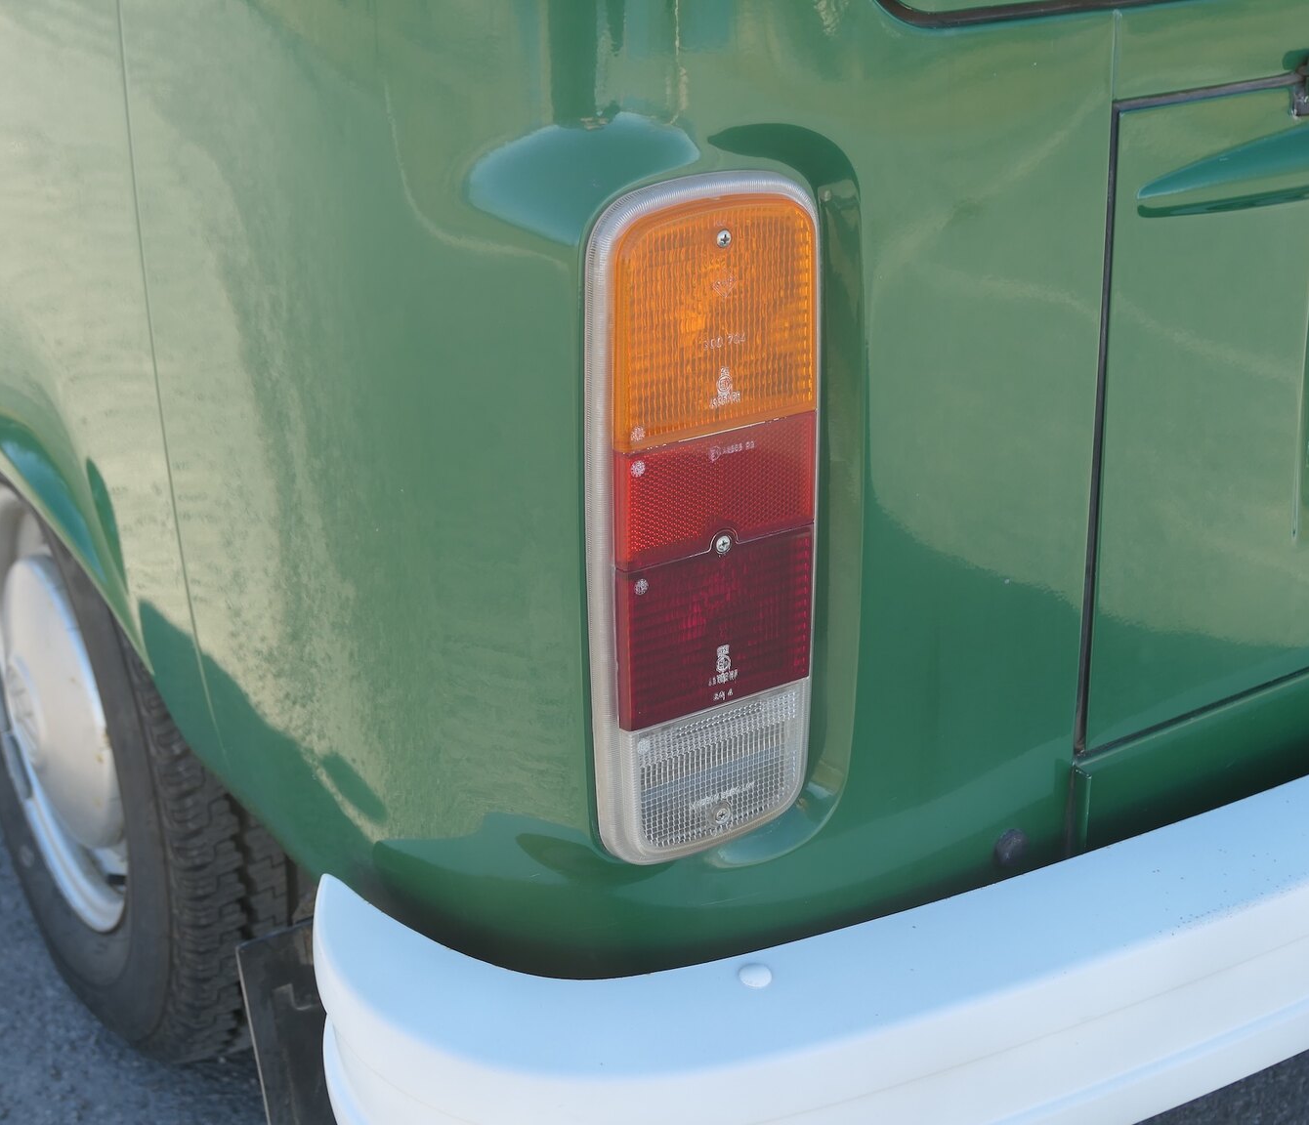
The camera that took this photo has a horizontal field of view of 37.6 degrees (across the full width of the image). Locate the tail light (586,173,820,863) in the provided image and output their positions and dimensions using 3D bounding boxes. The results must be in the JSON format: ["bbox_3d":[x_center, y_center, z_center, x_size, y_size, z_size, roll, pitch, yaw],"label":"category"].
[{"bbox_3d":[0.021,-0.019,1.004,0.128,0.358,0.060,-14,24,-31],"label":"tail light"}]

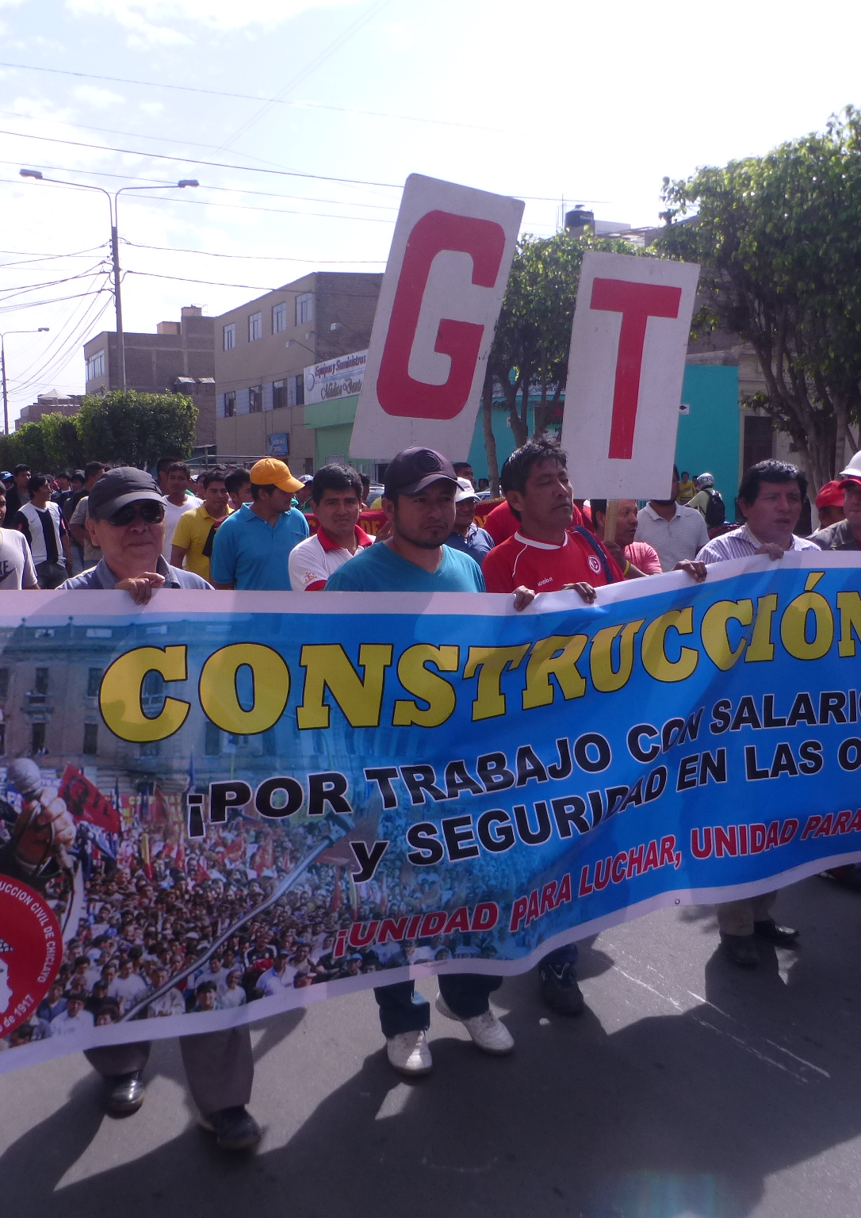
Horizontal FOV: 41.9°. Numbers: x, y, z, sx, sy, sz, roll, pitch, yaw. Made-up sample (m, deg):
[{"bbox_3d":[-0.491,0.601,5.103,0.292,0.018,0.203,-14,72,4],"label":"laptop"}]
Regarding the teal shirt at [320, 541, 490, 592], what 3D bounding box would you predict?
[{"bbox_3d":[-0.063,0.138,3.179,0.500,0.680,0.290,-4,7,-30],"label":"teal shirt"}]

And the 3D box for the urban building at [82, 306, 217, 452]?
[{"bbox_3d":[-16.373,-13.533,76.141,12.000,13.300,6.700,-4,7,-28],"label":"urban building"}]

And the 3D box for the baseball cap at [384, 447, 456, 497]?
[{"bbox_3d":[-0.026,-0.368,3.050,0.180,0.140,0.265,-4,7,-29],"label":"baseball cap"}]

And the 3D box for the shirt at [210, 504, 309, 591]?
[{"bbox_3d":[-0.720,-0.096,4.819,0.500,0.700,0.290,-4,7,-30],"label":"shirt"}]

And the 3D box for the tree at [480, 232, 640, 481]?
[{"bbox_3d":[1.155,-1.989,12.285,2.700,4.200,2.700,-4,7,-28],"label":"tree"}]

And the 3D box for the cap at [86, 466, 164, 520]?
[{"bbox_3d":[-0.742,-0.284,2.750,0.180,0.140,0.265,-4,8,-31],"label":"cap"}]

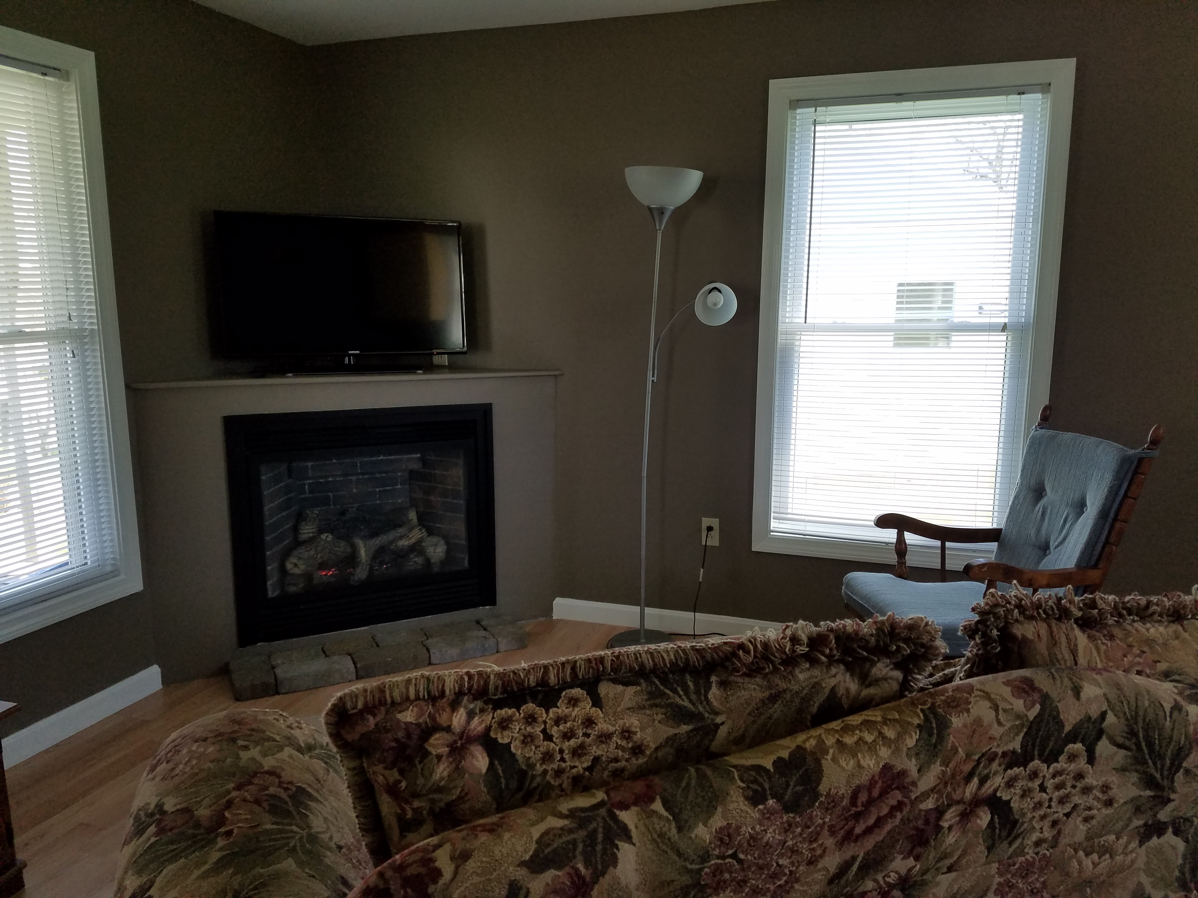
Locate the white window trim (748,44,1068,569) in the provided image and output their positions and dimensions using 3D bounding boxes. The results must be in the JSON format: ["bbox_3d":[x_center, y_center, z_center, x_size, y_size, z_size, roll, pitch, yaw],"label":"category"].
[{"bbox_3d":[1.098,-0.442,3.296,1.005,1.790,0.060,4,10,18],"label":"white window trim"}]

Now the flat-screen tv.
[{"bbox_3d":[-0.987,-0.634,3.521,0.925,0.535,0.070,-4,11,-24],"label":"flat-screen tv"}]

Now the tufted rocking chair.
[{"bbox_3d":[1.235,0.419,2.848,0.770,1.030,0.600,-2,10,-12],"label":"tufted rocking chair"}]

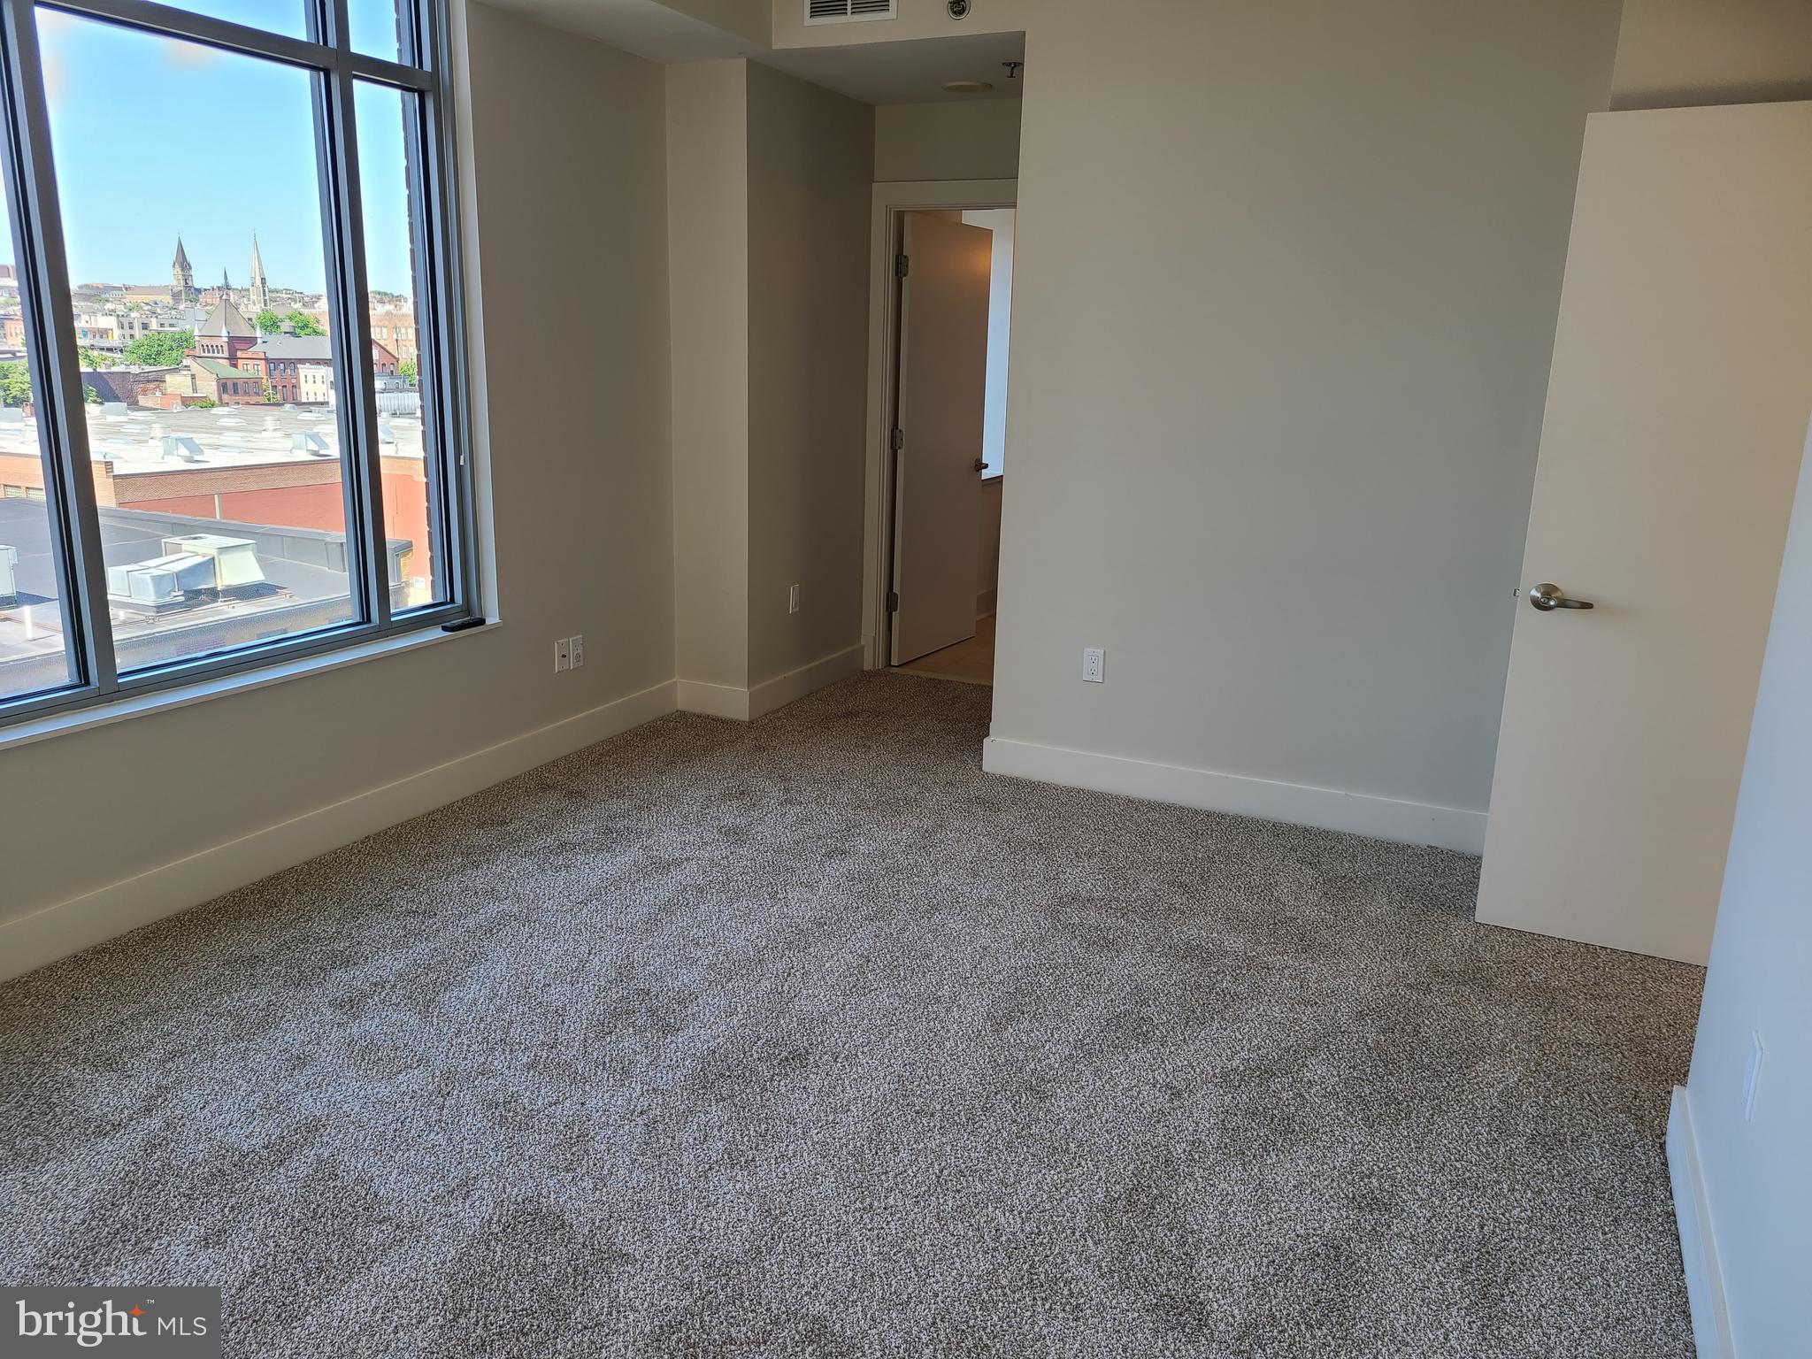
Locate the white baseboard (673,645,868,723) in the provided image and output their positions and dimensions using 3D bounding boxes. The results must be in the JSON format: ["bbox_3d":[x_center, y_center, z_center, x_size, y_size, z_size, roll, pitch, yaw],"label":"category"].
[{"bbox_3d":[-0.576,-0.018,5.974,0.340,0.132,0.990,8,15,24],"label":"white baseboard"}]

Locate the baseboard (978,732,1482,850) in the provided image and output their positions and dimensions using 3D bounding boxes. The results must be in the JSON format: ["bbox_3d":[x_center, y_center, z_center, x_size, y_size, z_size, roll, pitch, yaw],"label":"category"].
[{"bbox_3d":[1.070,0.379,4.559,1.740,0.132,0.019,8,15,24],"label":"baseboard"}]

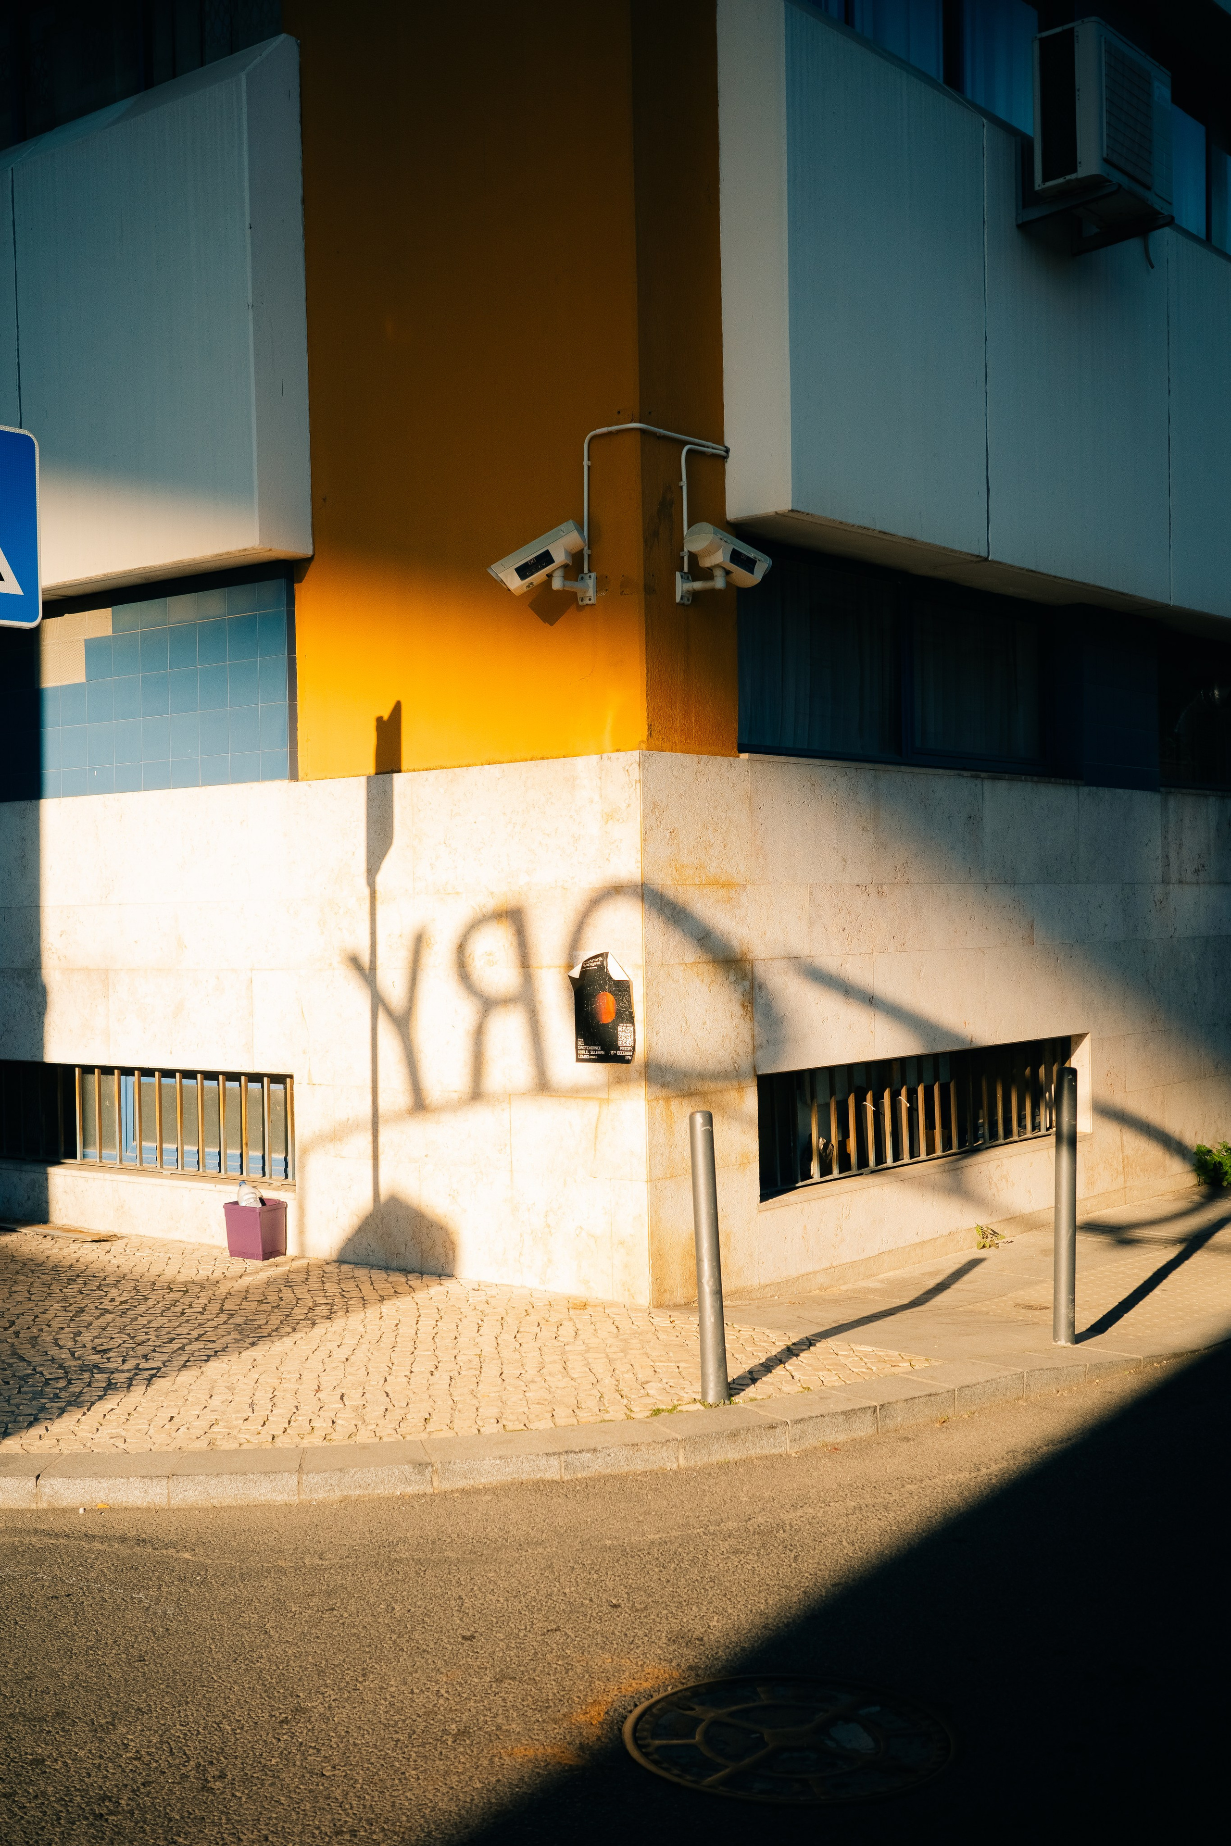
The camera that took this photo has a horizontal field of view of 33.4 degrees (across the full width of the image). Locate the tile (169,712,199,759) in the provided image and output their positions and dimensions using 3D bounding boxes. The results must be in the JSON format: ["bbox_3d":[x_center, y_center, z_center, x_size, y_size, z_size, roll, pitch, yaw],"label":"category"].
[{"bbox_3d":[-1.923,-0.832,9.179,0.197,0.198,0.010,-1,0,39],"label":"tile"}]

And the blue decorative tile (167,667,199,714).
[{"bbox_3d":[-1.987,-1.068,9.448,0.198,0.200,0.010,-1,0,37],"label":"blue decorative tile"}]

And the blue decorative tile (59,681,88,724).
[{"bbox_3d":[-2.615,-1.058,9.917,0.198,0.200,0.010,-1,0,37],"label":"blue decorative tile"}]

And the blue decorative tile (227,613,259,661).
[{"bbox_3d":[-1.619,-1.238,8.928,0.194,0.198,0.010,-1,0,39],"label":"blue decorative tile"}]

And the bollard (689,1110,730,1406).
[{"bbox_3d":[0.291,1.044,6.400,0.081,0.905,0.081,-3,0,0],"label":"bollard"}]

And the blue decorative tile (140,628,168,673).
[{"bbox_3d":[-2.087,-1.231,9.301,0.199,0.198,0.010,-1,0,39],"label":"blue decorative tile"}]

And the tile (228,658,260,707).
[{"bbox_3d":[-1.615,-1.037,8.929,0.194,0.198,0.010,-1,0,39],"label":"tile"}]

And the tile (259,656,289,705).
[{"bbox_3d":[-1.469,-1.039,8.812,0.182,0.198,0.010,-1,0,39],"label":"tile"}]

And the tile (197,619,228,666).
[{"bbox_3d":[-1.775,-1.236,9.052,0.199,0.198,0.010,-1,0,39],"label":"tile"}]

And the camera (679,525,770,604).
[{"bbox_3d":[0.383,-1.365,7.950,0.340,0.270,0.250,17,-13,-43],"label":"camera"}]

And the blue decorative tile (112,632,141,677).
[{"bbox_3d":[-2.244,-1.229,9.425,0.197,0.198,0.010,-1,0,39],"label":"blue decorative tile"}]

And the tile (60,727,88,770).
[{"bbox_3d":[-2.617,-0.843,9.922,0.198,0.200,0.010,-1,0,37],"label":"tile"}]

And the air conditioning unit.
[{"bbox_3d":[2.282,-3.702,9.578,0.315,0.703,0.797,-1,1,38],"label":"air conditioning unit"}]

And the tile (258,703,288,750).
[{"bbox_3d":[-1.465,-0.839,8.813,0.182,0.198,0.010,-1,0,39],"label":"tile"}]

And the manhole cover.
[{"bbox_3d":[0.337,1.588,3.979,0.637,0.040,0.637,-1,0,0],"label":"manhole cover"}]

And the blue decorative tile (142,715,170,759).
[{"bbox_3d":[-2.128,-0.858,9.496,0.200,0.200,0.010,-1,1,38],"label":"blue decorative tile"}]

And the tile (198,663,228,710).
[{"bbox_3d":[-1.806,-1.062,9.236,0.200,0.200,0.010,-1,1,38],"label":"tile"}]

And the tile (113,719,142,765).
[{"bbox_3d":[-2.299,-0.850,9.685,0.198,0.200,0.010,-1,0,37],"label":"tile"}]

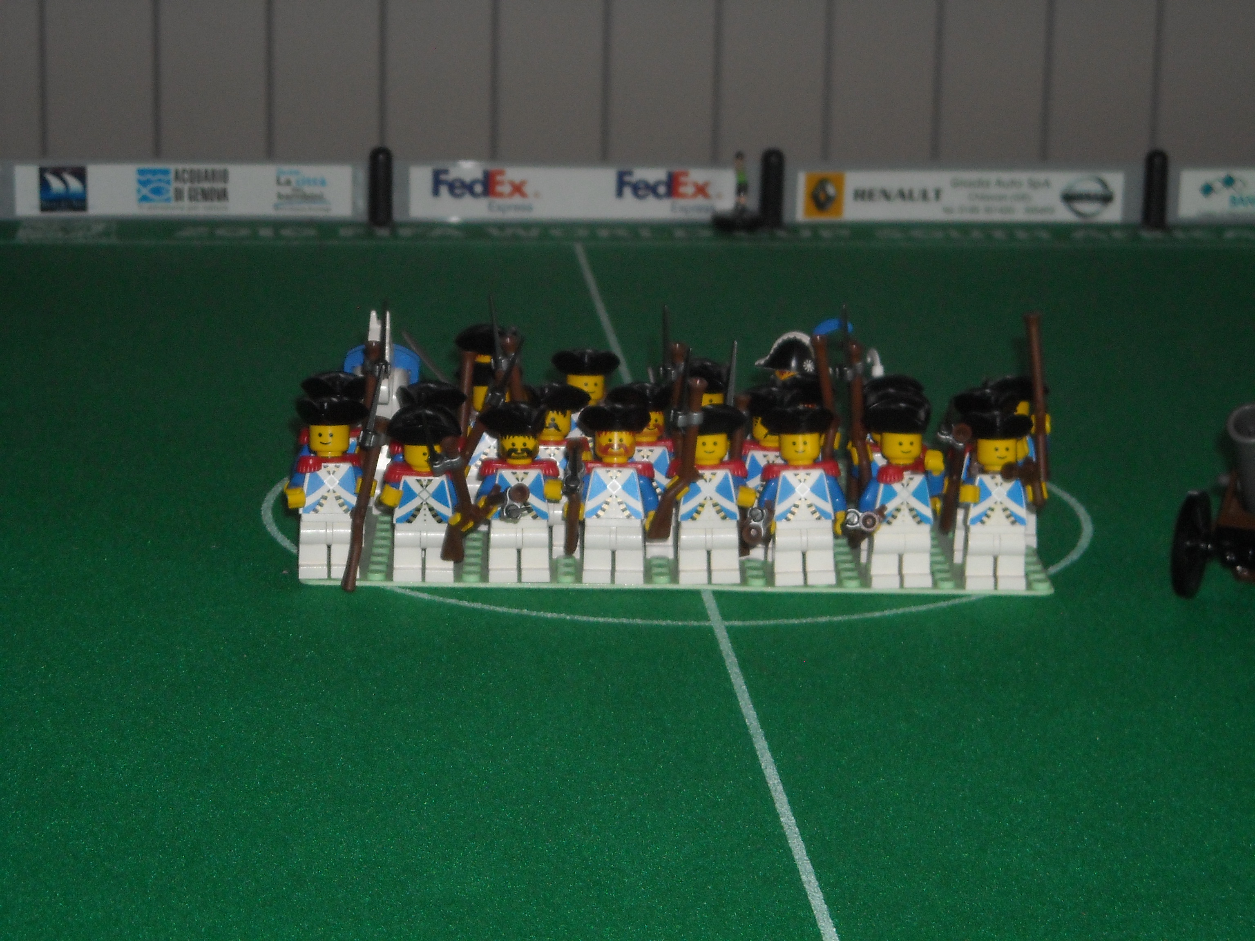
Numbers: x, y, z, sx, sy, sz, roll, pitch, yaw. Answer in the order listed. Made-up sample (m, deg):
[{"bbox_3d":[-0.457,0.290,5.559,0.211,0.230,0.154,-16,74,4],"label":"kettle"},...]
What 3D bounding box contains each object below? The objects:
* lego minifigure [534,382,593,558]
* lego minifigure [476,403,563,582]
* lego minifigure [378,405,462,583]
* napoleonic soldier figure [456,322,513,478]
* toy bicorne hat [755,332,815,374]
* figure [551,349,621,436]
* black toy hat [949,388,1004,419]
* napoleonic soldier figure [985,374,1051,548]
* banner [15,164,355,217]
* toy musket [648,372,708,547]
[{"bbox_3d":[-0.019,0.000,0.978,0.022,0.045,0.018,1,14,-1],"label":"lego minifigure"},{"bbox_3d":[-0.027,0.006,0.954,0.022,0.045,0.018,1,14,-1],"label":"lego minifigure"},{"bbox_3d":[-0.051,0.006,0.956,0.021,0.045,0.018,1,14,-1],"label":"lego minifigure"},{"bbox_3d":[-0.038,-0.017,1.048,0.021,0.046,0.018,1,14,-1],"label":"napoleonic soldier figure"},{"bbox_3d":[0.044,-0.031,1.020,0.021,0.011,0.011,-10,18,-38],"label":"toy bicorne hat"},{"bbox_3d":[-0.011,-0.010,1.023,0.021,0.045,0.018,1,14,-1],"label":"figure"},{"bbox_3d":[0.093,-0.017,0.976,0.018,0.008,0.015,-1,14,-7],"label":"black toy hat"},{"bbox_3d":[0.101,-0.002,0.998,0.021,0.045,0.018,1,14,-1],"label":"napoleonic soldier figure"},{"bbox_3d":[-0.171,-0.108,1.466,0.129,0.020,0.003,0,14,-5],"label":"banner"},{"bbox_3d":[0.013,-0.003,0.946,0.012,0.044,0.005,6,18,0],"label":"toy musket"}]

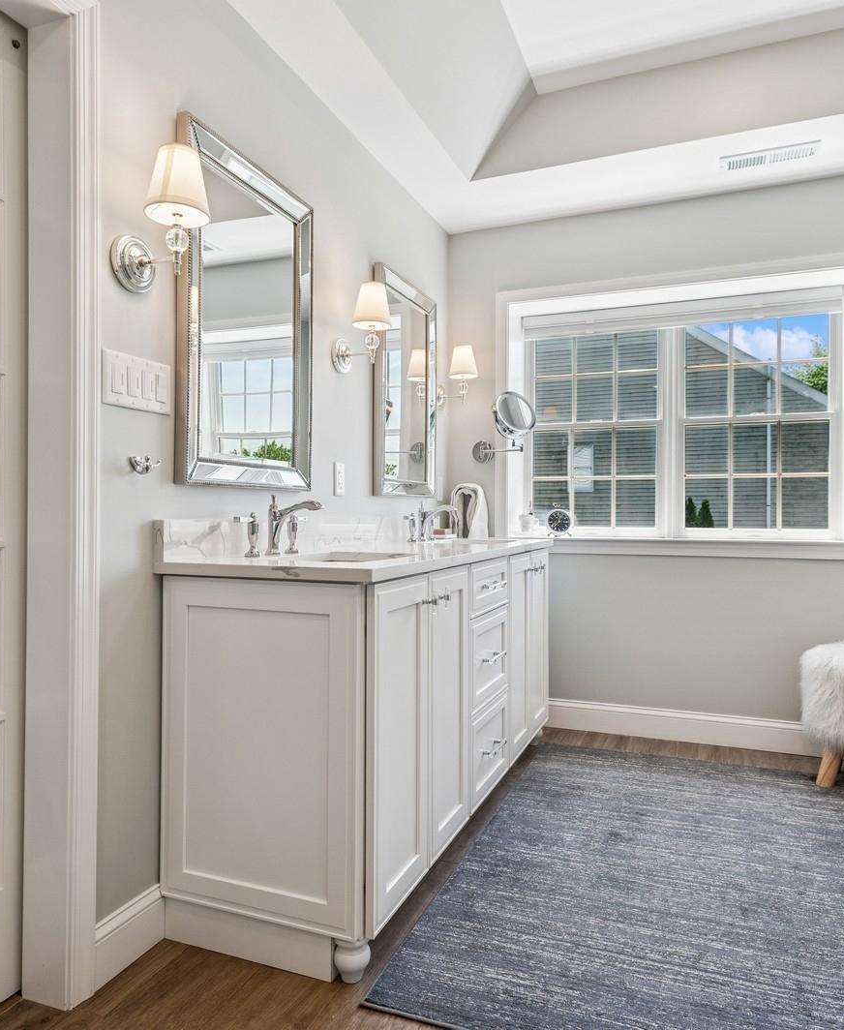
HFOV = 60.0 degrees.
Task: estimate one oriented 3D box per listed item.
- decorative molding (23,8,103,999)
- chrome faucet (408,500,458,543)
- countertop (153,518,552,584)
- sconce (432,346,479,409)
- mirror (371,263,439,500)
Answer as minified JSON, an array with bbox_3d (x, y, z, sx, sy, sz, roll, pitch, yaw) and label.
[{"bbox_3d":[-0.762,-0.043,1.546,0.155,2.094,0.075,0,0,22],"label":"decorative molding"},{"bbox_3d":[0.062,0.027,3.067,0.187,0.169,0.260,0,0,22],"label":"chrome faucet"},{"bbox_3d":[-0.022,0.079,2.488,0.568,0.124,1.875,0,0,22],"label":"countertop"},{"bbox_3d":[0.179,-0.659,3.505,0.187,0.308,0.141,0,0,22],"label":"sconce"},{"bbox_3d":[-0.059,-0.525,3.094,0.048,0.903,0.582,0,0,22],"label":"mirror"}]

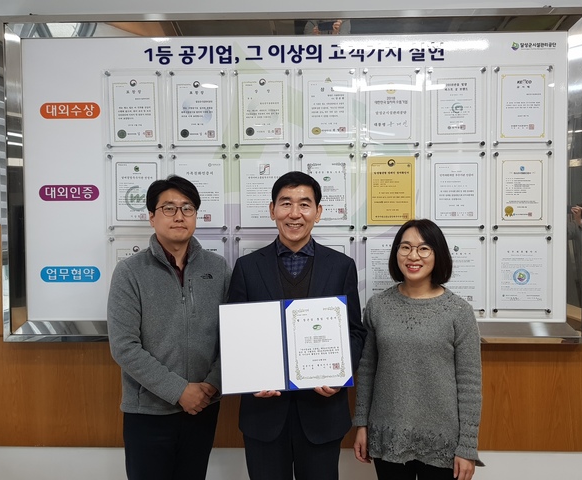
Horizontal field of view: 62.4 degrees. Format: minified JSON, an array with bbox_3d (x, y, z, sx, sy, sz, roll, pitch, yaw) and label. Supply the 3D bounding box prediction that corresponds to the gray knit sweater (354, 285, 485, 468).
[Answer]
[{"bbox_3d":[0.469,0.493,1.770,0.455,0.655,0.260,0,2,14],"label":"gray knit sweater"}]

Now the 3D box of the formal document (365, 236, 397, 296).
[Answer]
[{"bbox_3d":[0.426,0.150,2.044,0.210,0.297,0.010,0,1,2],"label":"formal document"}]

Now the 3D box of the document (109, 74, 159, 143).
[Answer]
[{"bbox_3d":[-0.674,-0.552,2.062,0.210,0.297,0.010,0,1,2],"label":"document"}]

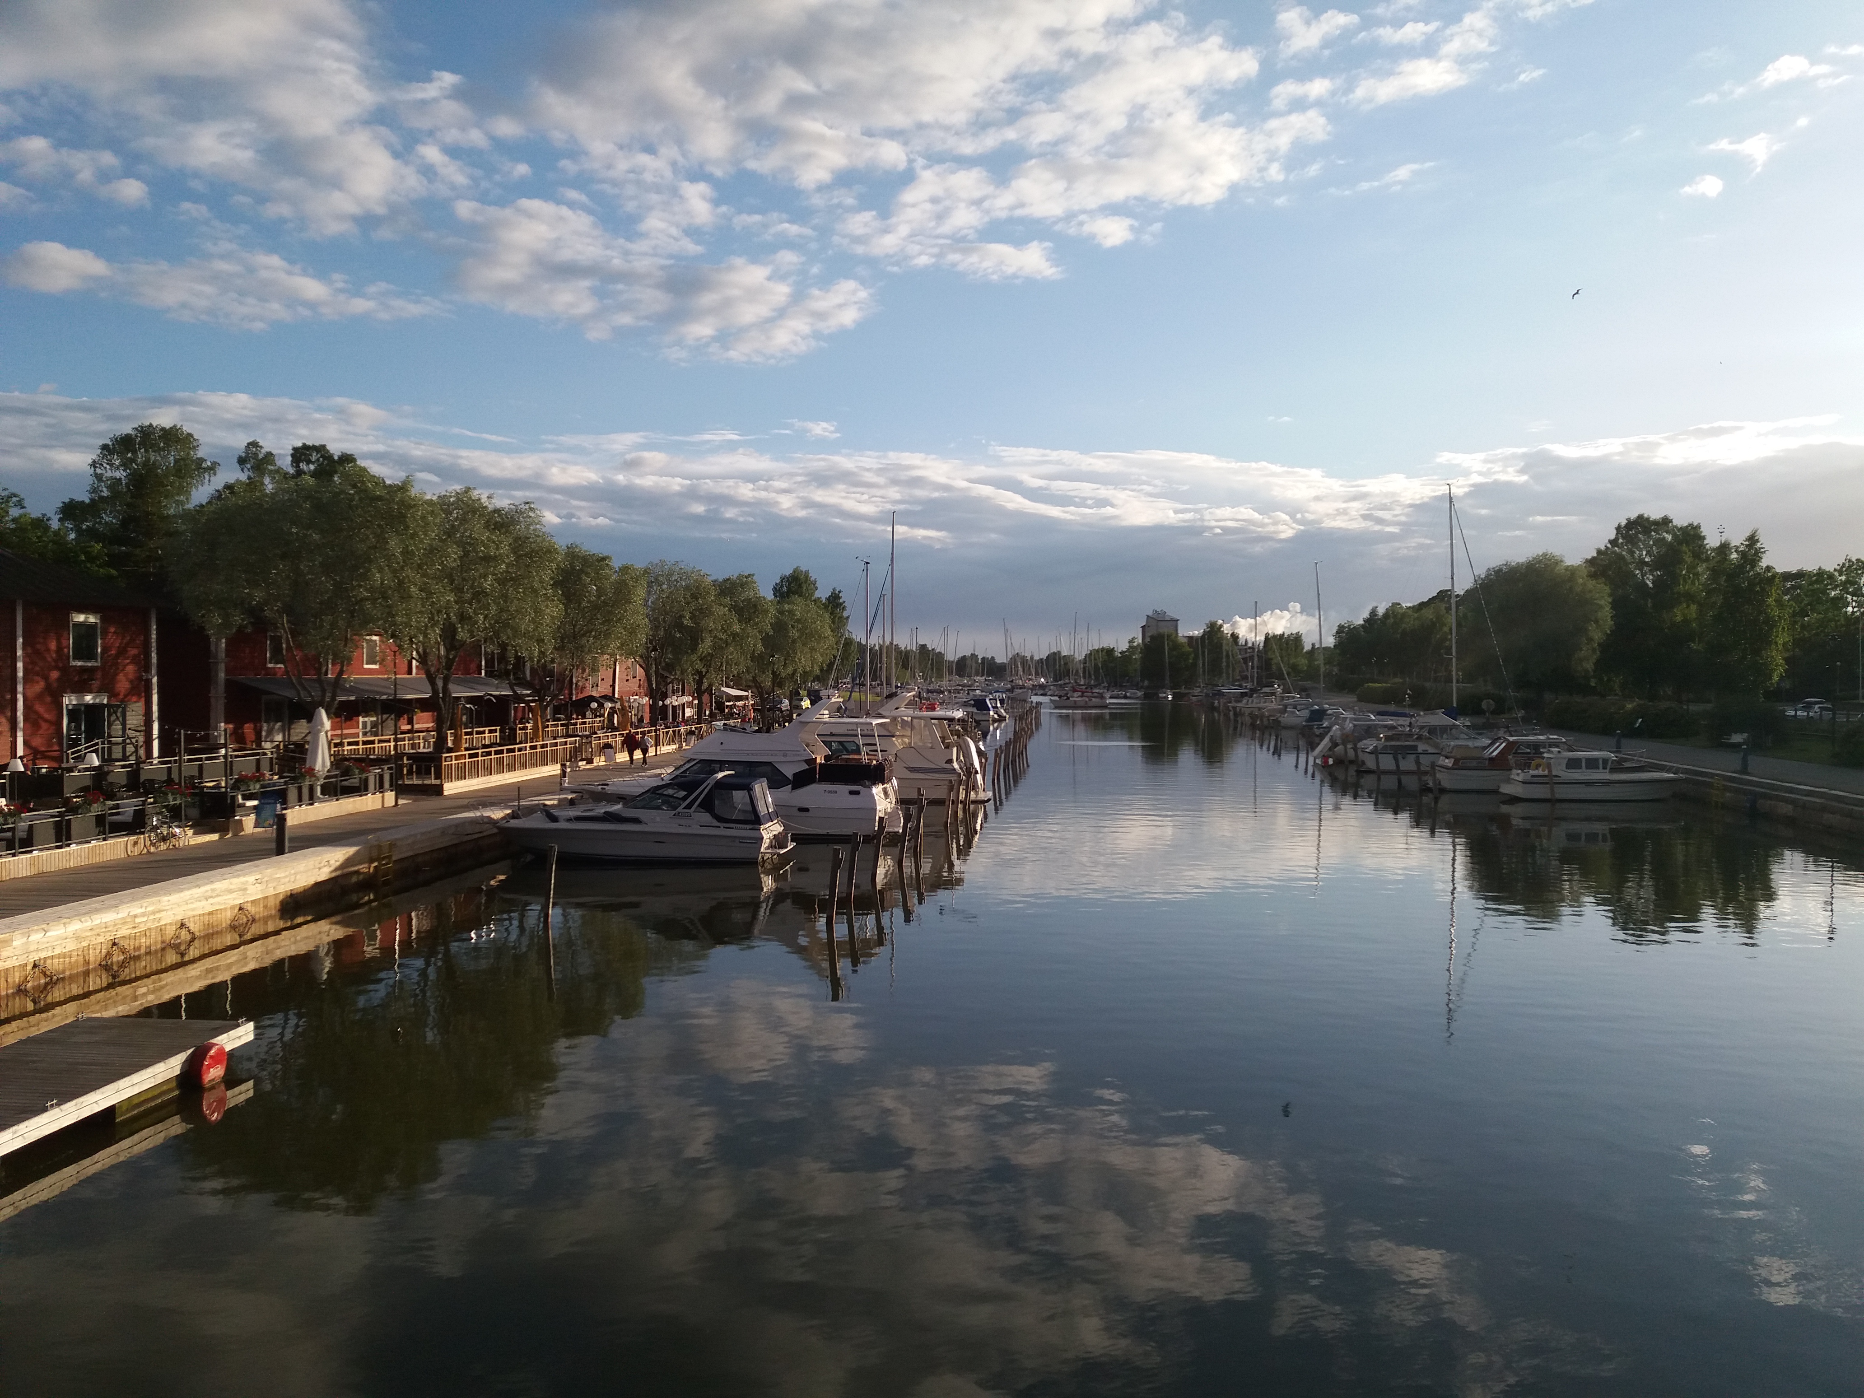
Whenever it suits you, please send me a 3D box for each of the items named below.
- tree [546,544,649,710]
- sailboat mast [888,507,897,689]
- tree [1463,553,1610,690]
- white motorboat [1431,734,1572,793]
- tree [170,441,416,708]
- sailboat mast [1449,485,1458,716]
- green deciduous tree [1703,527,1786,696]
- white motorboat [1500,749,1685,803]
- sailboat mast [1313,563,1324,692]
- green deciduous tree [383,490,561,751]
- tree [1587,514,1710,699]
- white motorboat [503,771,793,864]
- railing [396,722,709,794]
[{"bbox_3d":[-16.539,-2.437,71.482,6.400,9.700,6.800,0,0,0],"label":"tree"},{"bbox_3d":[-2.662,-5.331,103.939,0.250,15.350,0.250,0,1,0],"label":"sailboat mast"},{"bbox_3d":[57.454,-6.374,142.952,14.000,15.200,13.000,0,0,0],"label":"tree"},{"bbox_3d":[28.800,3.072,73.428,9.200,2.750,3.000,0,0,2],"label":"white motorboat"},{"bbox_3d":[-21.224,-2.760,49.979,8.300,10.900,8.300,0,0,0],"label":"tree"},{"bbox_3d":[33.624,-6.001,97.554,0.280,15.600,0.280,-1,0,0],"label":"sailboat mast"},{"bbox_3d":[79.293,-7.757,146.941,8.600,17.500,8.400,0,0,0],"label":"green deciduous tree"},{"bbox_3d":[29.600,3.374,67.130,7.600,2.250,2.600,0,0,2],"label":"white motorboat"},{"bbox_3d":[38.608,-5.900,149.936,0.250,15.290,0.250,-2,1,0],"label":"sailboat mast"},{"bbox_3d":[-17.216,-2.204,56.476,6.600,11.030,6.600,0,1,-17],"label":"green deciduous tree"},{"bbox_3d":[65.508,-7.162,137.918,10.500,19.130,10.500,0,1,25],"label":"tree"},{"bbox_3d":[-8.617,3.412,45.146,8.900,2.700,2.900,0,1,9],"label":"white motorboat"},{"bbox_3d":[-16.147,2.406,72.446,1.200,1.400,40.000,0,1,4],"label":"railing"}]

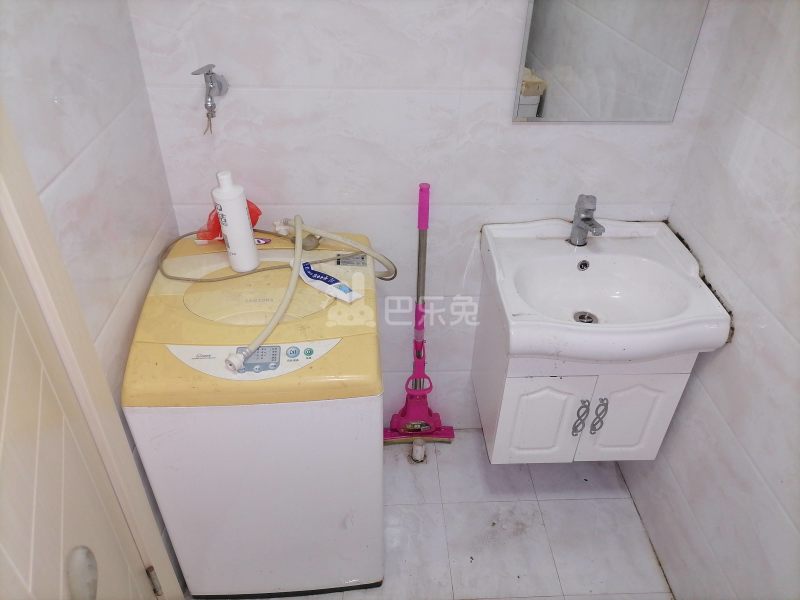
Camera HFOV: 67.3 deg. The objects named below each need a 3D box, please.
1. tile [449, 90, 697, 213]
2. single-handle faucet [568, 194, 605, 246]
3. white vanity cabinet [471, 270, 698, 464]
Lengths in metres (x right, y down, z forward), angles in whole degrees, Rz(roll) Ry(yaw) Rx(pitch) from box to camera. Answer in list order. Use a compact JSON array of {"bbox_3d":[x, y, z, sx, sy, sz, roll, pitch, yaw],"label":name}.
[{"bbox_3d":[0.441,-0.382,1.526,0.598,0.300,0.010,-1,36,-3],"label":"tile"},{"bbox_3d":[0.488,-0.192,1.550,0.046,0.132,0.110,-9,37,-14],"label":"single-handle faucet"},{"bbox_3d":[0.484,0.174,1.696,0.475,0.436,0.352,0,36,-3],"label":"white vanity cabinet"}]

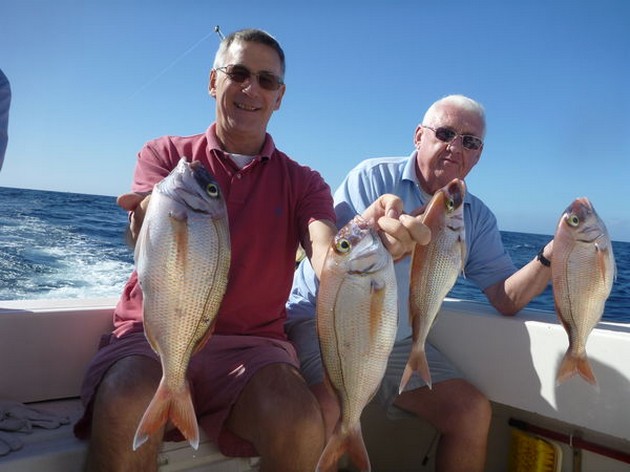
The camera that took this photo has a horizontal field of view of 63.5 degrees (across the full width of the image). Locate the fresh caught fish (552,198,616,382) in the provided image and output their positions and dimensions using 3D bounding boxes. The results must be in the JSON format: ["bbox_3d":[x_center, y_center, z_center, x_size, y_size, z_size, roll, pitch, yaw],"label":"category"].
[{"bbox_3d":[0.495,0.101,0.940,0.112,0.345,0.054,2,2,13],"label":"fresh caught fish"}]

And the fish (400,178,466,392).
[{"bbox_3d":[0.192,0.080,0.830,0.112,0.357,0.055,11,1,-30],"label":"fish"}]

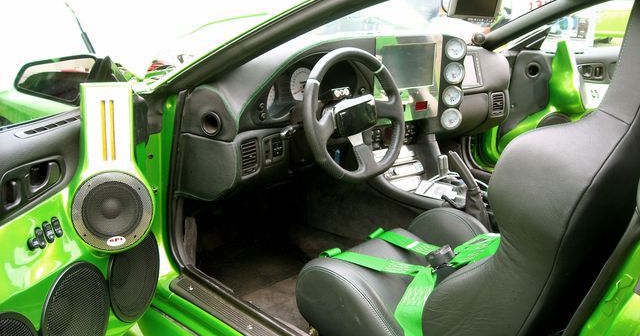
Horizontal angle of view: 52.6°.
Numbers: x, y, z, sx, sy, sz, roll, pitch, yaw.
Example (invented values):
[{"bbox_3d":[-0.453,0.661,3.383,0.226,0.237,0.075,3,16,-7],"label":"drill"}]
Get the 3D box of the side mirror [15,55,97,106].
[{"bbox_3d":[-0.669,-0.220,1.630,0.210,0.130,0.105,2,17,7],"label":"side mirror"}]

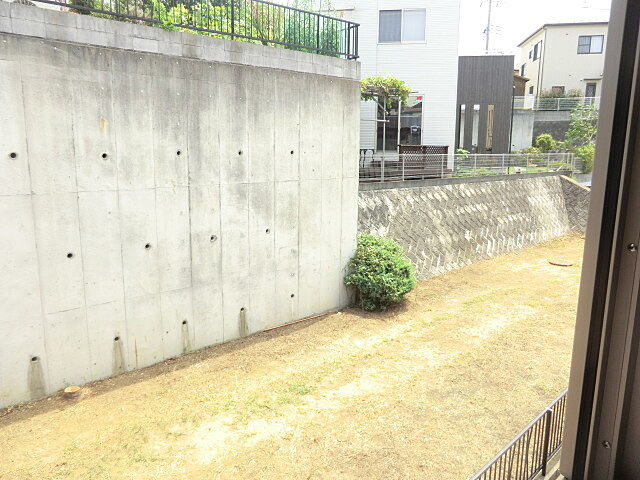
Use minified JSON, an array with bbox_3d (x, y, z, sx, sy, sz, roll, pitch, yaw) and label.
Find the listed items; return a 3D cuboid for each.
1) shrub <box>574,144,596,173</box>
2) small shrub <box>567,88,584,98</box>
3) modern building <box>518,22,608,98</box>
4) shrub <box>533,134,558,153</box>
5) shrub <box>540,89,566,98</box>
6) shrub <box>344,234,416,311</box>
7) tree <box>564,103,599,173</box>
[{"bbox_3d":[13.754,-4.181,22.900,1.250,1.450,1.150,1,11,7],"label":"shrub"},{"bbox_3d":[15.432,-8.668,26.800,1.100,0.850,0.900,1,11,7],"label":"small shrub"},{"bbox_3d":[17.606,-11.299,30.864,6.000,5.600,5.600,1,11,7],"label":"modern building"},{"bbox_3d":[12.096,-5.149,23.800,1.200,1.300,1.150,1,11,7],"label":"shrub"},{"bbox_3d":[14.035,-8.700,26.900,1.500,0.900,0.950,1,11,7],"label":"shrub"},{"bbox_3d":[1.466,0.763,10.750,1.650,1.600,1.550,0,11,0],"label":"shrub"},{"bbox_3d":[13.785,-5.383,23.300,2.100,3.600,2.000,1,11,7],"label":"tree"}]

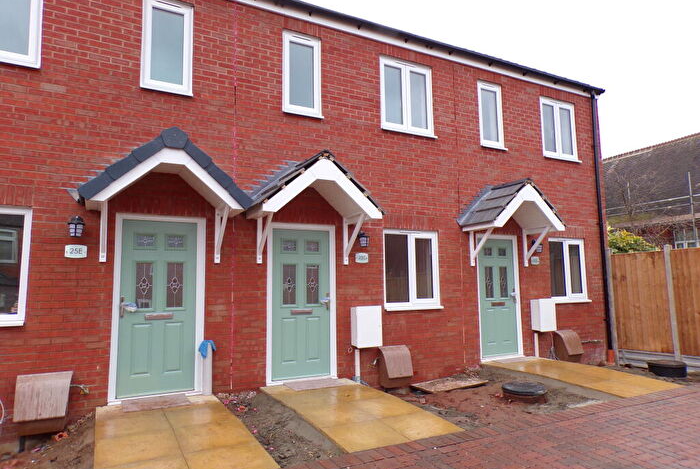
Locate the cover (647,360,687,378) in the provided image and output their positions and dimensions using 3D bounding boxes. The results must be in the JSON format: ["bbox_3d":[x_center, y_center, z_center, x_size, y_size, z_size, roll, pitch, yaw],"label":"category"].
[{"bbox_3d":[4.906,2.097,7.514,0.530,0.150,0.530,3,-7,-29],"label":"cover"}]

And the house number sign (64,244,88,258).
[{"bbox_3d":[-2.933,0.185,5.202,0.210,0.130,0.015,3,-7,-29],"label":"house number sign"}]

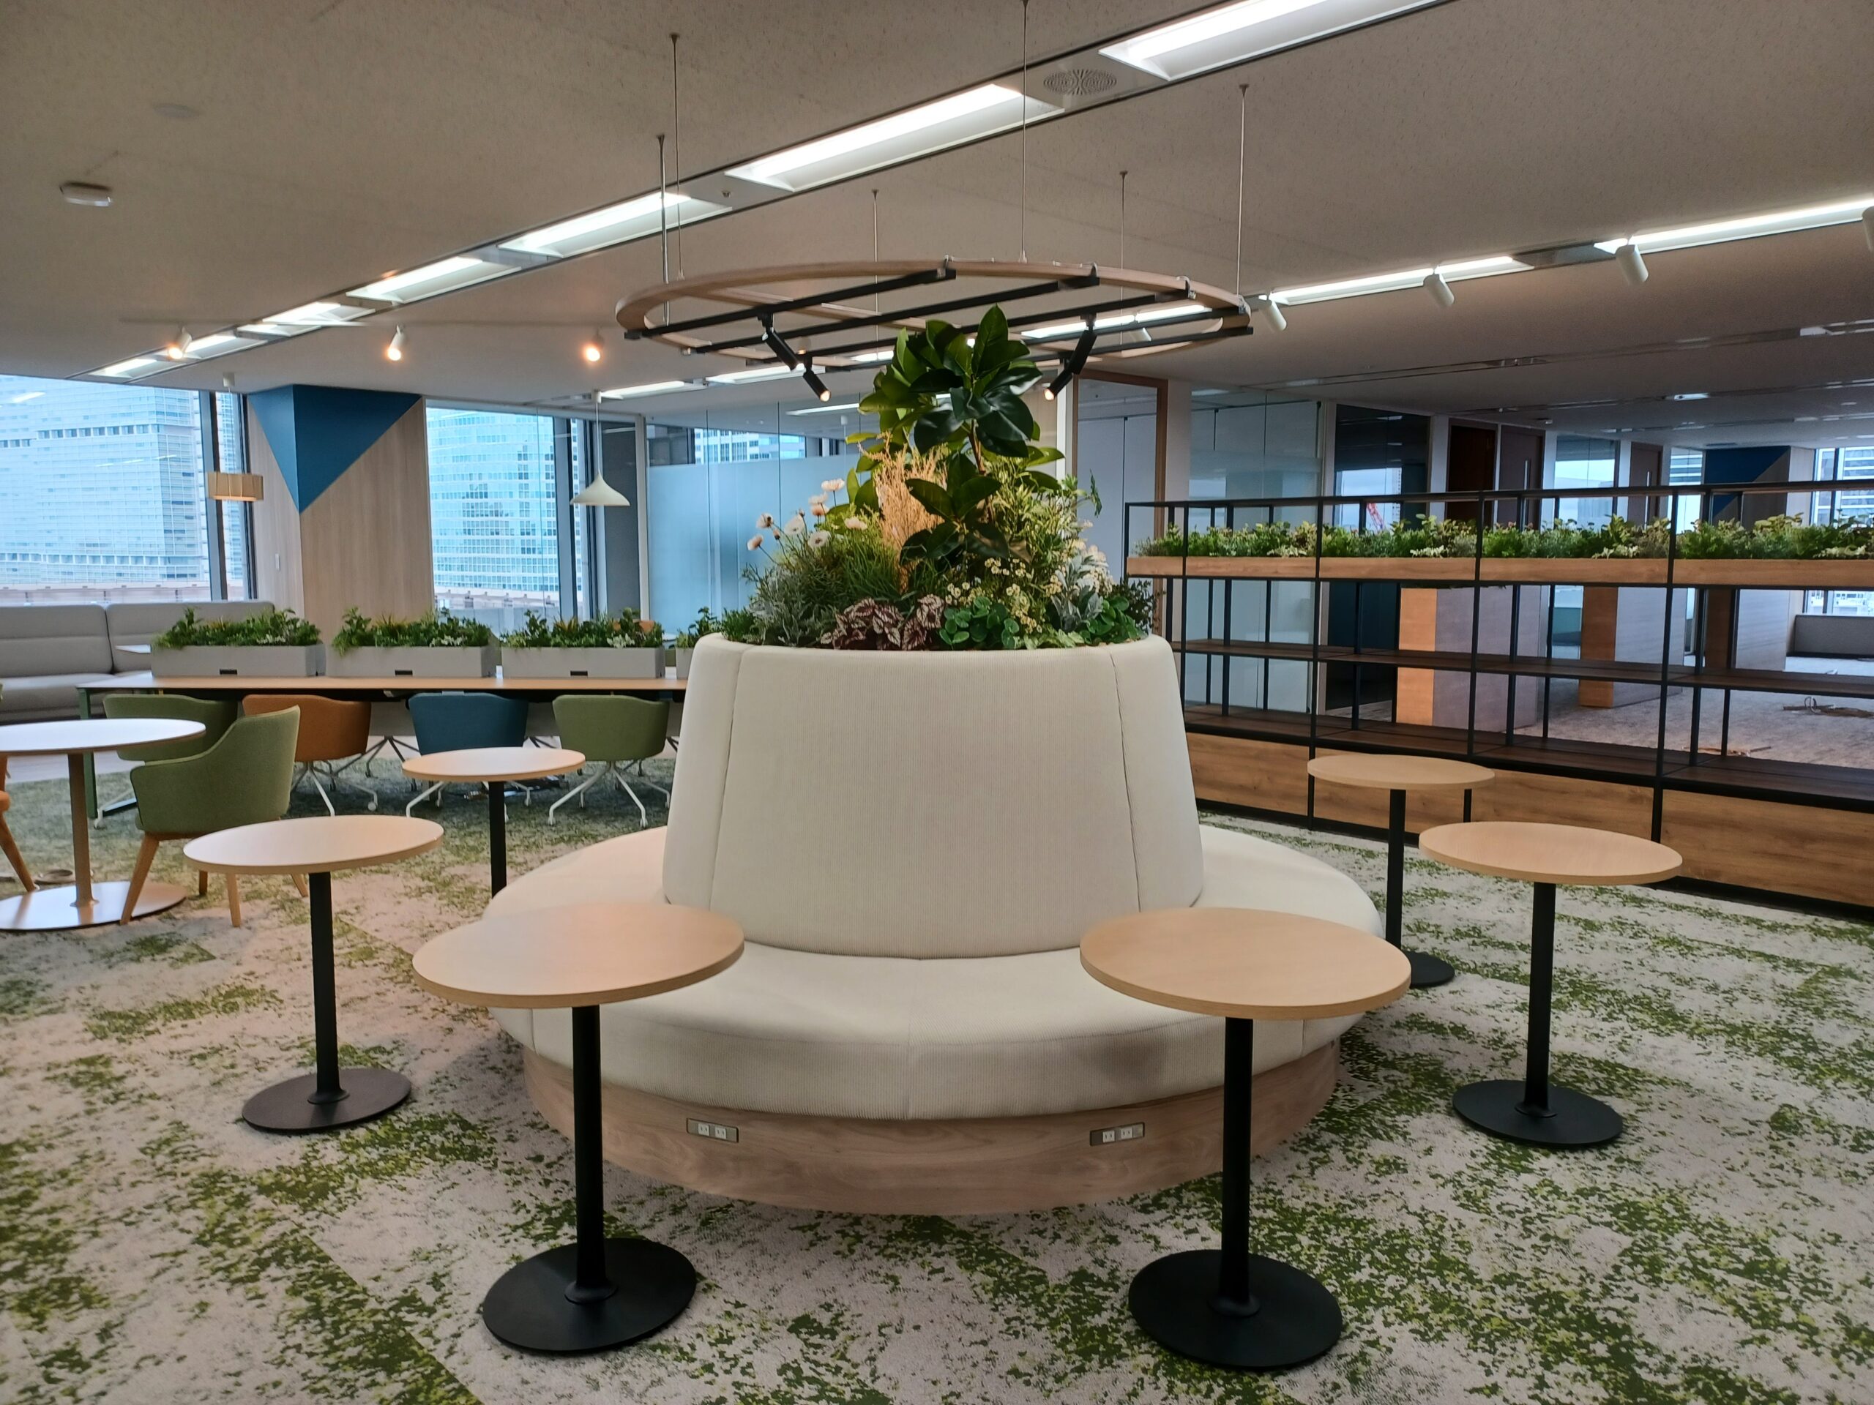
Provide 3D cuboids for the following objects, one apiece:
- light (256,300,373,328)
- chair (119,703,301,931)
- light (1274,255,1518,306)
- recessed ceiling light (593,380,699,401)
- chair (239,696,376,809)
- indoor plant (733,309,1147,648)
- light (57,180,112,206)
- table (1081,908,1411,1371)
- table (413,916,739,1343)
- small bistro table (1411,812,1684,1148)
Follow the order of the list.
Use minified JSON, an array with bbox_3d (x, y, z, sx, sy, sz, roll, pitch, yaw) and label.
[{"bbox_3d":[-3.481,-2.117,7.431,1.220,0.070,0.300,6,9,44],"label":"light"},{"bbox_3d":[-2.881,0.438,5.425,0.600,0.810,0.580,1,7,5],"label":"chair"},{"bbox_3d":[2.125,-1.984,6.336,0.300,0.070,1.250,-6,9,-43],"label":"light"},{"bbox_3d":[-2.267,-2.485,10.711,1.220,0.070,0.300,6,9,44],"label":"recessed ceiling light"},{"bbox_3d":[-3.400,0.272,7.347,0.600,0.710,0.570,1,6,4],"label":"chair"},{"bbox_3d":[-0.003,-0.659,3.981,1.260,1.010,1.150,0,6,0],"label":"indoor plant"},{"bbox_3d":[-2.978,-1.773,4.737,0.165,0.045,0.165,6,9,44],"label":"light"},{"bbox_3d":[0.571,0.814,2.563,0.602,0.708,0.602,0,6,0],"label":"table"},{"bbox_3d":[-0.675,0.813,2.620,0.606,0.710,0.606,0,6,0],"label":"table"},{"bbox_3d":[1.554,0.720,3.480,0.606,0.710,0.606,0,6,0],"label":"small bistro table"}]

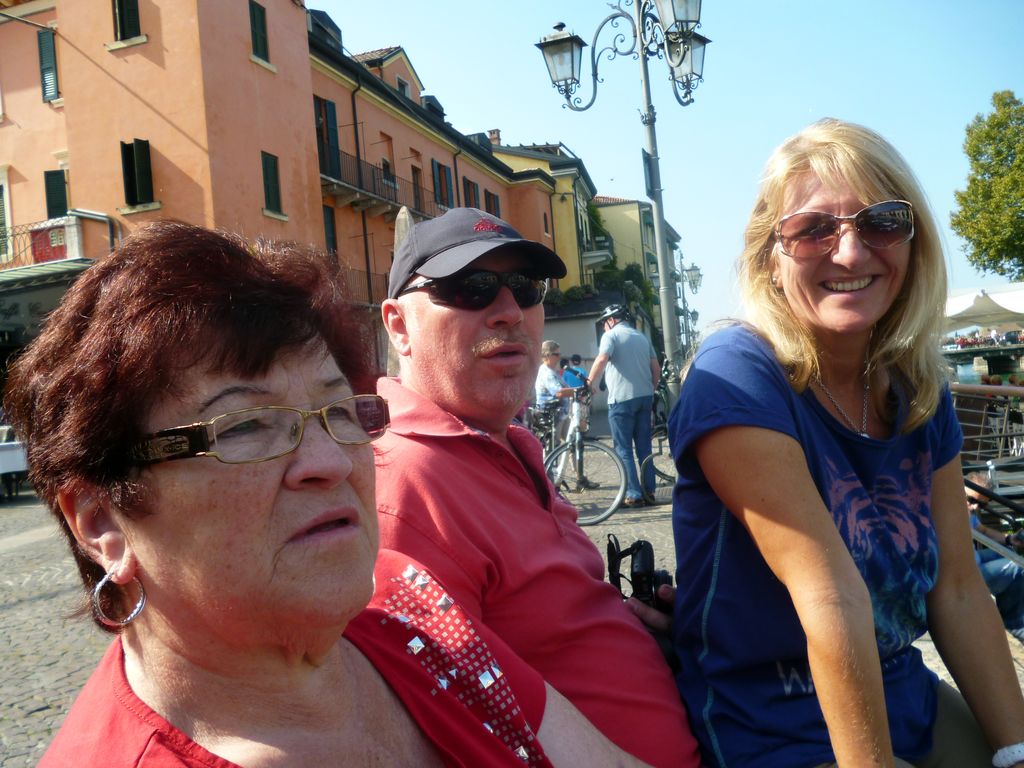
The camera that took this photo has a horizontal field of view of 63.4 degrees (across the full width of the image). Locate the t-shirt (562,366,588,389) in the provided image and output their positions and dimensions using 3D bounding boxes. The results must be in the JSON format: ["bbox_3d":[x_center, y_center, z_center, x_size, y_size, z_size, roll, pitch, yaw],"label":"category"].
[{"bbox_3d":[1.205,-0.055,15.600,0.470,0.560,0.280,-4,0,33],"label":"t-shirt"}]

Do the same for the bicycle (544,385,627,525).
[{"bbox_3d":[0.405,0.585,7.322,0.620,1.180,1.620,-4,0,-17],"label":"bicycle"}]

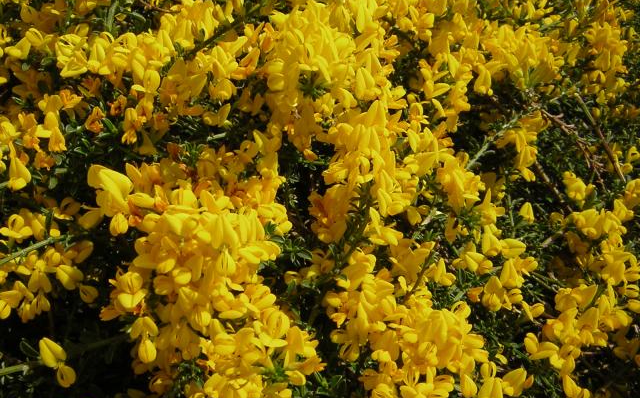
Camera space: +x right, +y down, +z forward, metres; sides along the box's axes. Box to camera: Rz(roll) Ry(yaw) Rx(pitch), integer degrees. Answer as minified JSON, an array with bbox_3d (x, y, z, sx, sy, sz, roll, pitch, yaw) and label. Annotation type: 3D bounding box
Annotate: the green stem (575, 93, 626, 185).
[{"bbox_3d":[0.295,-0.064,0.700,0.006,0.107,0.006,-29,0,0],"label":"green stem"}]

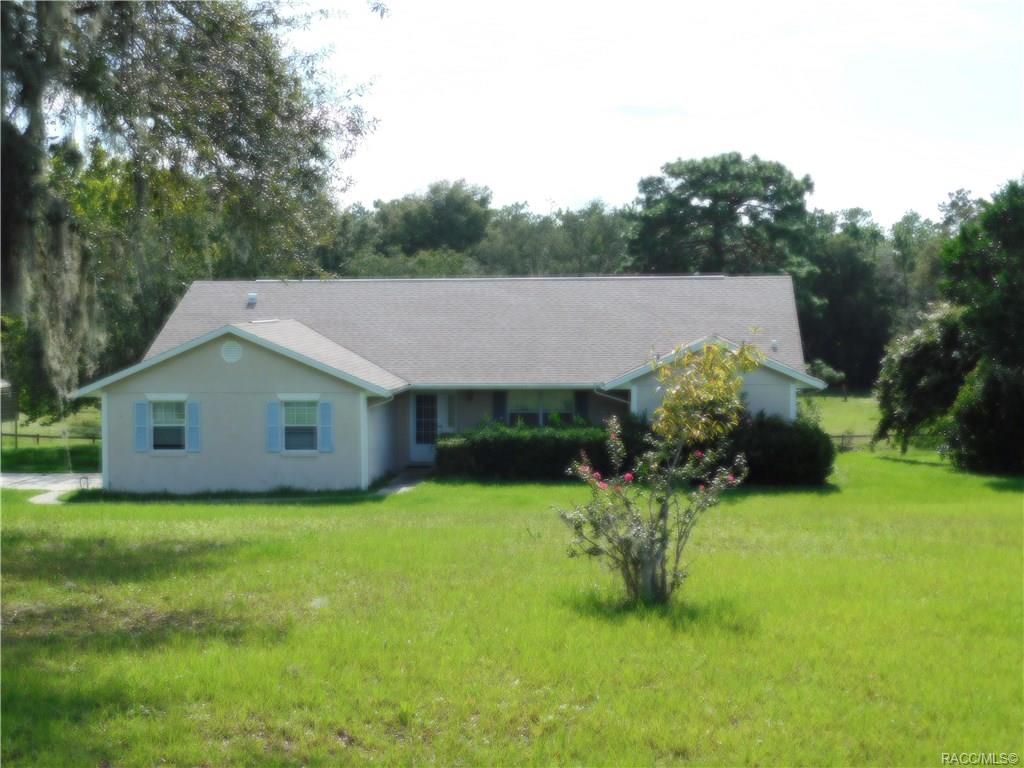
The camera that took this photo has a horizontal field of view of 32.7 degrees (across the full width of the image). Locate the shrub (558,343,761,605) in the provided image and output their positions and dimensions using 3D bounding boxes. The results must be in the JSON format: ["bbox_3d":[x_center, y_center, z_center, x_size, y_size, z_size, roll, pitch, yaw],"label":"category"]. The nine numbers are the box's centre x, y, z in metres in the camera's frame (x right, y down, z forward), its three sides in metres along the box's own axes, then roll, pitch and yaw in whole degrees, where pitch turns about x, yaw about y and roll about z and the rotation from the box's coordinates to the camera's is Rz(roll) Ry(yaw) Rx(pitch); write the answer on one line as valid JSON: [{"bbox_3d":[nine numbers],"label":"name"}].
[{"bbox_3d":[1.563,0.949,18.500,2.130,2.760,2.000,0,3,6],"label":"shrub"}]

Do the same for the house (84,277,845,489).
[{"bbox_3d":[-0.849,-0.407,52.765,19.710,5.616,16.400,0,3,6],"label":"house"}]

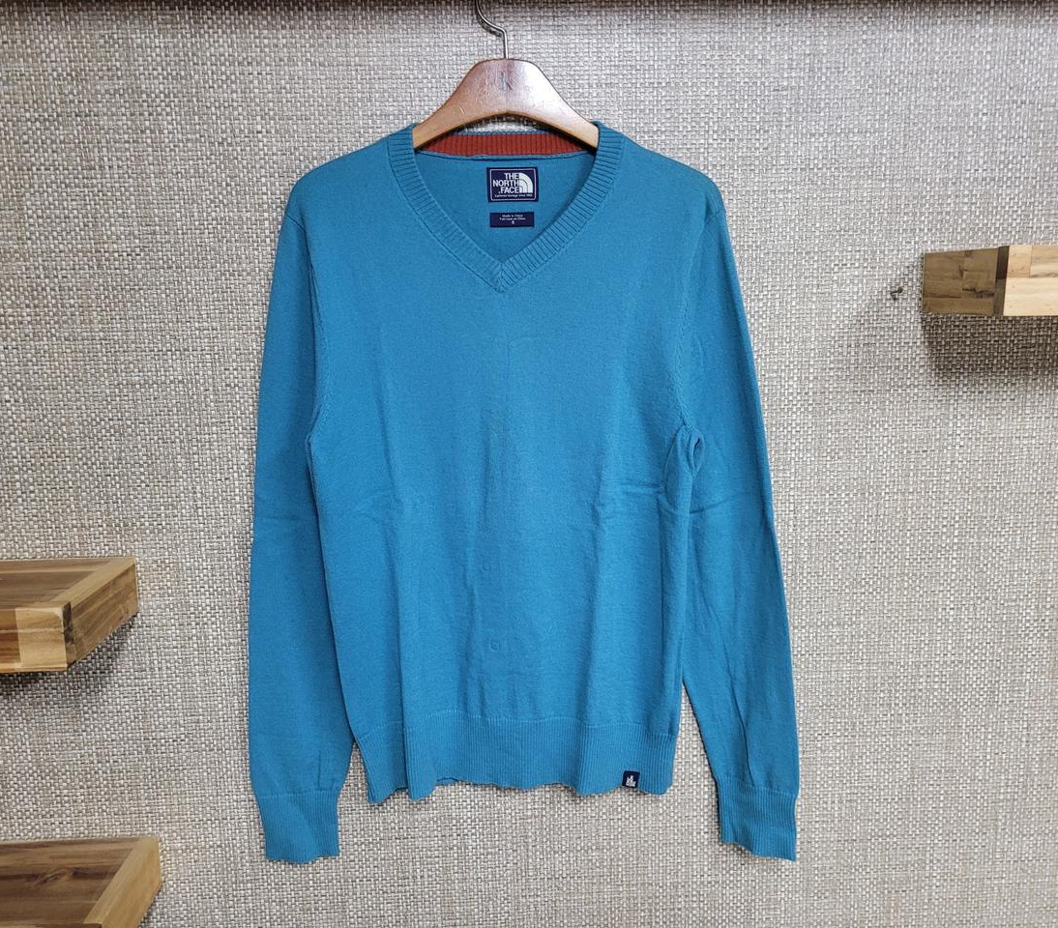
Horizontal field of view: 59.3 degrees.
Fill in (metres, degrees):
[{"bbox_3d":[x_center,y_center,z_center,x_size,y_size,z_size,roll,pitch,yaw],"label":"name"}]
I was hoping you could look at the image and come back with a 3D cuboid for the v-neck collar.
[{"bbox_3d":[-0.021,-0.249,0.906,0.227,0.160,0.070,-1,10,-1],"label":"v-neck collar"}]

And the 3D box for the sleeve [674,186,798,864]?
[{"bbox_3d":[0.213,0.086,0.969,0.118,0.729,0.060,-5,10,-1],"label":"sleeve"}]

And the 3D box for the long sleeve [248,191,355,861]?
[{"bbox_3d":[-0.244,0.085,0.956,0.110,0.704,0.060,-1,10,-1],"label":"long sleeve"}]

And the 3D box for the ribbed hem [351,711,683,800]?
[{"bbox_3d":[-0.010,0.318,1.007,0.345,0.098,0.070,-1,10,-1],"label":"ribbed hem"}]

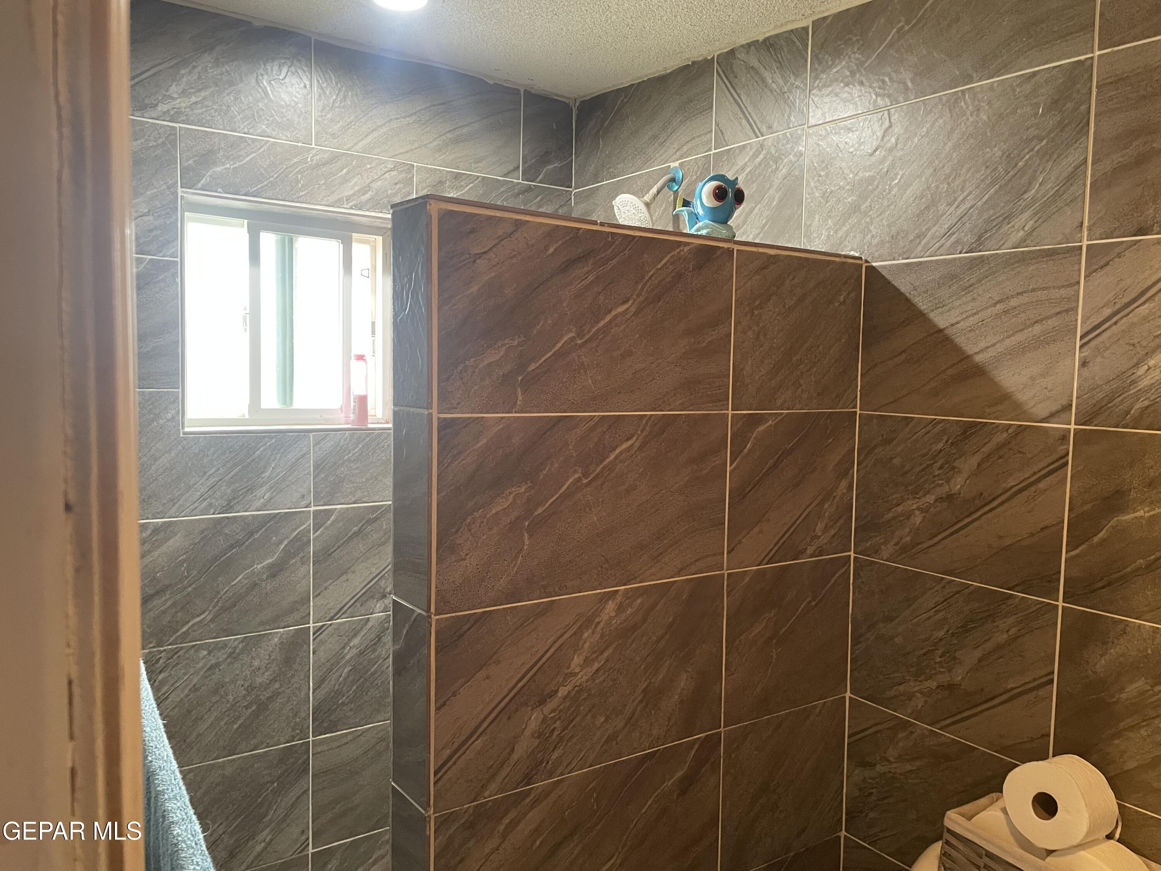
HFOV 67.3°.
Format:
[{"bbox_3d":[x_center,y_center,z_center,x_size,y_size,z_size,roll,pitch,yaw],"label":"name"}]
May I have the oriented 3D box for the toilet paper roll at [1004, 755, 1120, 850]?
[{"bbox_3d":[0.764,0.583,1.388,0.100,0.128,0.128,9,-1,-36],"label":"toilet paper roll"}]

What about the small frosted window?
[{"bbox_3d":[-0.769,-0.307,2.325,0.567,0.563,0.080,-2,5,-35],"label":"small frosted window"}]

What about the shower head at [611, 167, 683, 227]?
[{"bbox_3d":[0.177,-0.610,2.259,0.185,0.200,0.125,-2,5,-35],"label":"shower head"}]

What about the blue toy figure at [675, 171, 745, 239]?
[{"bbox_3d":[0.243,-0.433,1.667,0.125,0.137,0.135,-2,5,-35],"label":"blue toy figure"}]

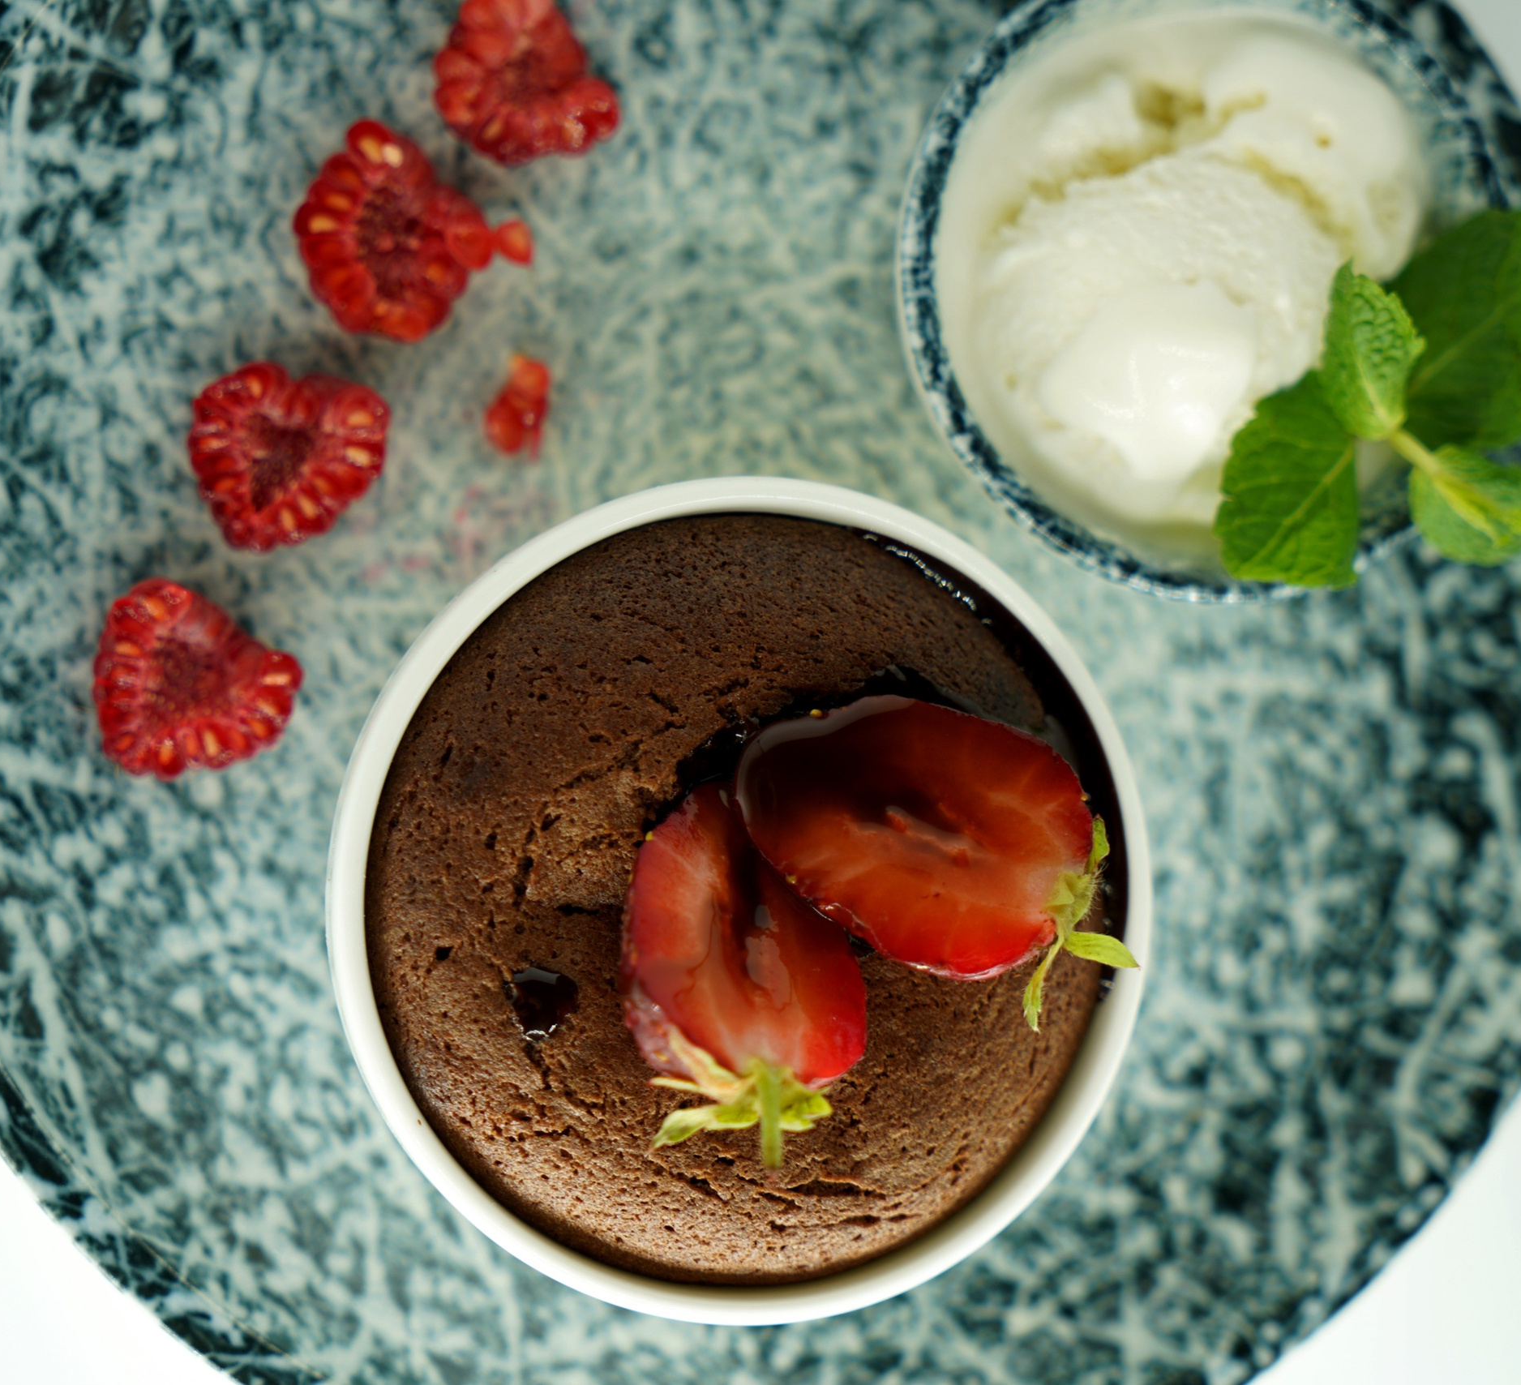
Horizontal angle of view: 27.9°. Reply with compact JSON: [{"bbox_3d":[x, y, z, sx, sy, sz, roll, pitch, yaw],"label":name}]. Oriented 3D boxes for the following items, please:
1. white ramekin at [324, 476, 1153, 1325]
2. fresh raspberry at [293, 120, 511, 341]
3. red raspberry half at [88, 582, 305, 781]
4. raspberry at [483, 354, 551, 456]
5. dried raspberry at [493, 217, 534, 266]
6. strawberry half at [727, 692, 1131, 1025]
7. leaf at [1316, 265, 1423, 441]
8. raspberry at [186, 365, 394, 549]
[{"bbox_3d":[-0.006,0.022,0.343,0.089,0.044,0.089,0,88,-14],"label":"white ramekin"},{"bbox_3d":[-0.042,-0.053,0.353,0.025,0.013,0.025,0,88,-14],"label":"fresh raspberry"},{"bbox_3d":[-0.064,-0.002,0.346,0.024,0.013,0.022,0,88,-14],"label":"red raspberry half"},{"bbox_3d":[-0.028,-0.034,0.358,0.007,0.006,0.012,24,83,-12],"label":"raspberry"},{"bbox_3d":[-0.029,-0.053,0.359,0.005,0.004,0.005,0,88,-14],"label":"dried raspberry"},{"bbox_3d":[0.018,0.017,0.320,0.043,0.016,0.025,22,83,-12],"label":"strawberry half"},{"bbox_3d":[0.065,-0.036,0.326,0.011,0.011,0.020,-12,91,-14],"label":"leaf"},{"bbox_3d":[-0.054,-0.027,0.349,0.024,0.013,0.021,0,88,-14],"label":"raspberry"}]

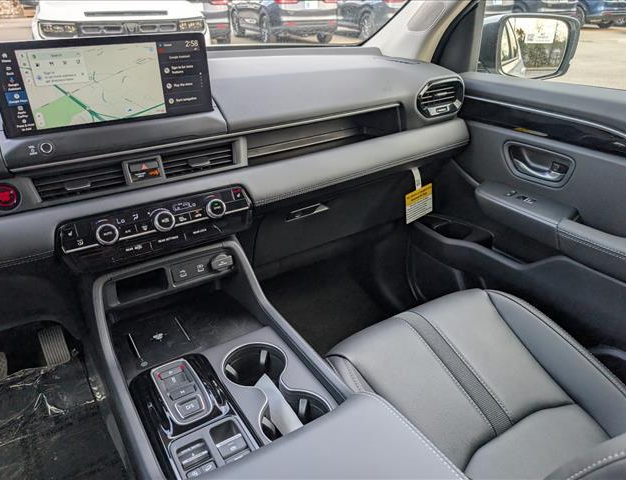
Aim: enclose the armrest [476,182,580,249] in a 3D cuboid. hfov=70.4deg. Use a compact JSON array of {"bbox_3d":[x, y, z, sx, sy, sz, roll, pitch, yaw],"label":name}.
[{"bbox_3d":[0.458,-0.055,0.979,0.087,0.065,0.210,-19,36,-30],"label":"armrest"}]

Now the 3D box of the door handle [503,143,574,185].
[{"bbox_3d":[0.489,-0.169,0.966,0.037,0.070,0.148,-19,36,-30],"label":"door handle"}]

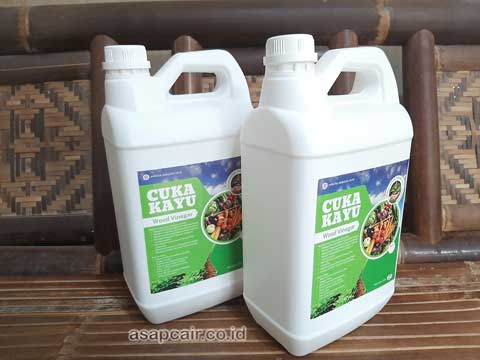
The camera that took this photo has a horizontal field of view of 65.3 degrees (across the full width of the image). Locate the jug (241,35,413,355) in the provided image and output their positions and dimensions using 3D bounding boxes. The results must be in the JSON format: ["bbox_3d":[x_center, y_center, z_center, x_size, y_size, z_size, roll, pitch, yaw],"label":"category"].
[{"bbox_3d":[0.093,0.013,0.415,0.170,0.320,0.116,-14,22,-32],"label":"jug"}]

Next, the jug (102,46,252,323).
[{"bbox_3d":[-0.069,0.000,0.467,0.170,0.320,0.116,-12,21,-28],"label":"jug"}]

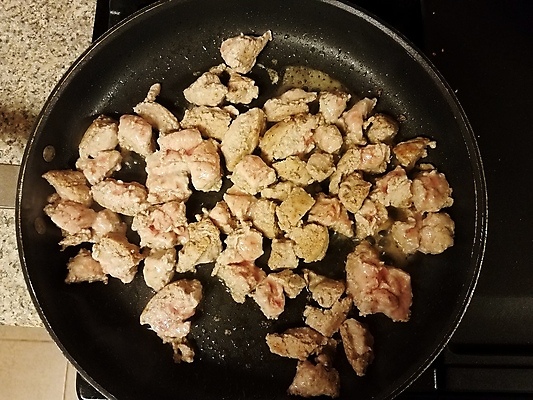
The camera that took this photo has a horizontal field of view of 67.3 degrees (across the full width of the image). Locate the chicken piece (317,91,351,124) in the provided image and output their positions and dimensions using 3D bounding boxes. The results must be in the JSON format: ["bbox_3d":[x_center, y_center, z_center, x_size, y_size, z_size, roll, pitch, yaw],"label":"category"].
[{"bbox_3d":[0.054,-0.073,0.316,0.022,0.018,0.027,-8,80,0],"label":"chicken piece"}]

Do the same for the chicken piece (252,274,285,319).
[{"bbox_3d":[0.005,0.068,0.282,0.021,0.019,0.029,-34,81,-6],"label":"chicken piece"}]

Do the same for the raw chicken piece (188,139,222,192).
[{"bbox_3d":[-0.045,-0.025,0.299,0.024,0.022,0.040,-11,79,-3],"label":"raw chicken piece"}]

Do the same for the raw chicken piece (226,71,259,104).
[{"bbox_3d":[-0.018,-0.086,0.313,0.025,0.018,0.023,6,80,1],"label":"raw chicken piece"}]

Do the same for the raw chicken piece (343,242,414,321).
[{"bbox_3d":[0.080,0.057,0.283,0.046,0.023,0.056,1,78,-1],"label":"raw chicken piece"}]

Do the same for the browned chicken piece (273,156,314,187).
[{"bbox_3d":[0.021,-0.022,0.310,0.031,0.015,0.019,22,81,5],"label":"browned chicken piece"}]

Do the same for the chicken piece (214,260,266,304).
[{"bbox_3d":[-0.021,0.055,0.285,0.029,0.020,0.027,36,80,6],"label":"chicken piece"}]

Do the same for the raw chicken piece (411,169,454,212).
[{"bbox_3d":[0.120,-0.006,0.291,0.030,0.021,0.030,-5,79,-1],"label":"raw chicken piece"}]

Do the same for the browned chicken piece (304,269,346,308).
[{"bbox_3d":[0.039,0.064,0.285,0.032,0.018,0.021,16,78,2],"label":"browned chicken piece"}]

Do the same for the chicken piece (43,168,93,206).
[{"bbox_3d":[-0.140,-0.010,0.290,0.024,0.020,0.042,-43,82,-9],"label":"chicken piece"}]

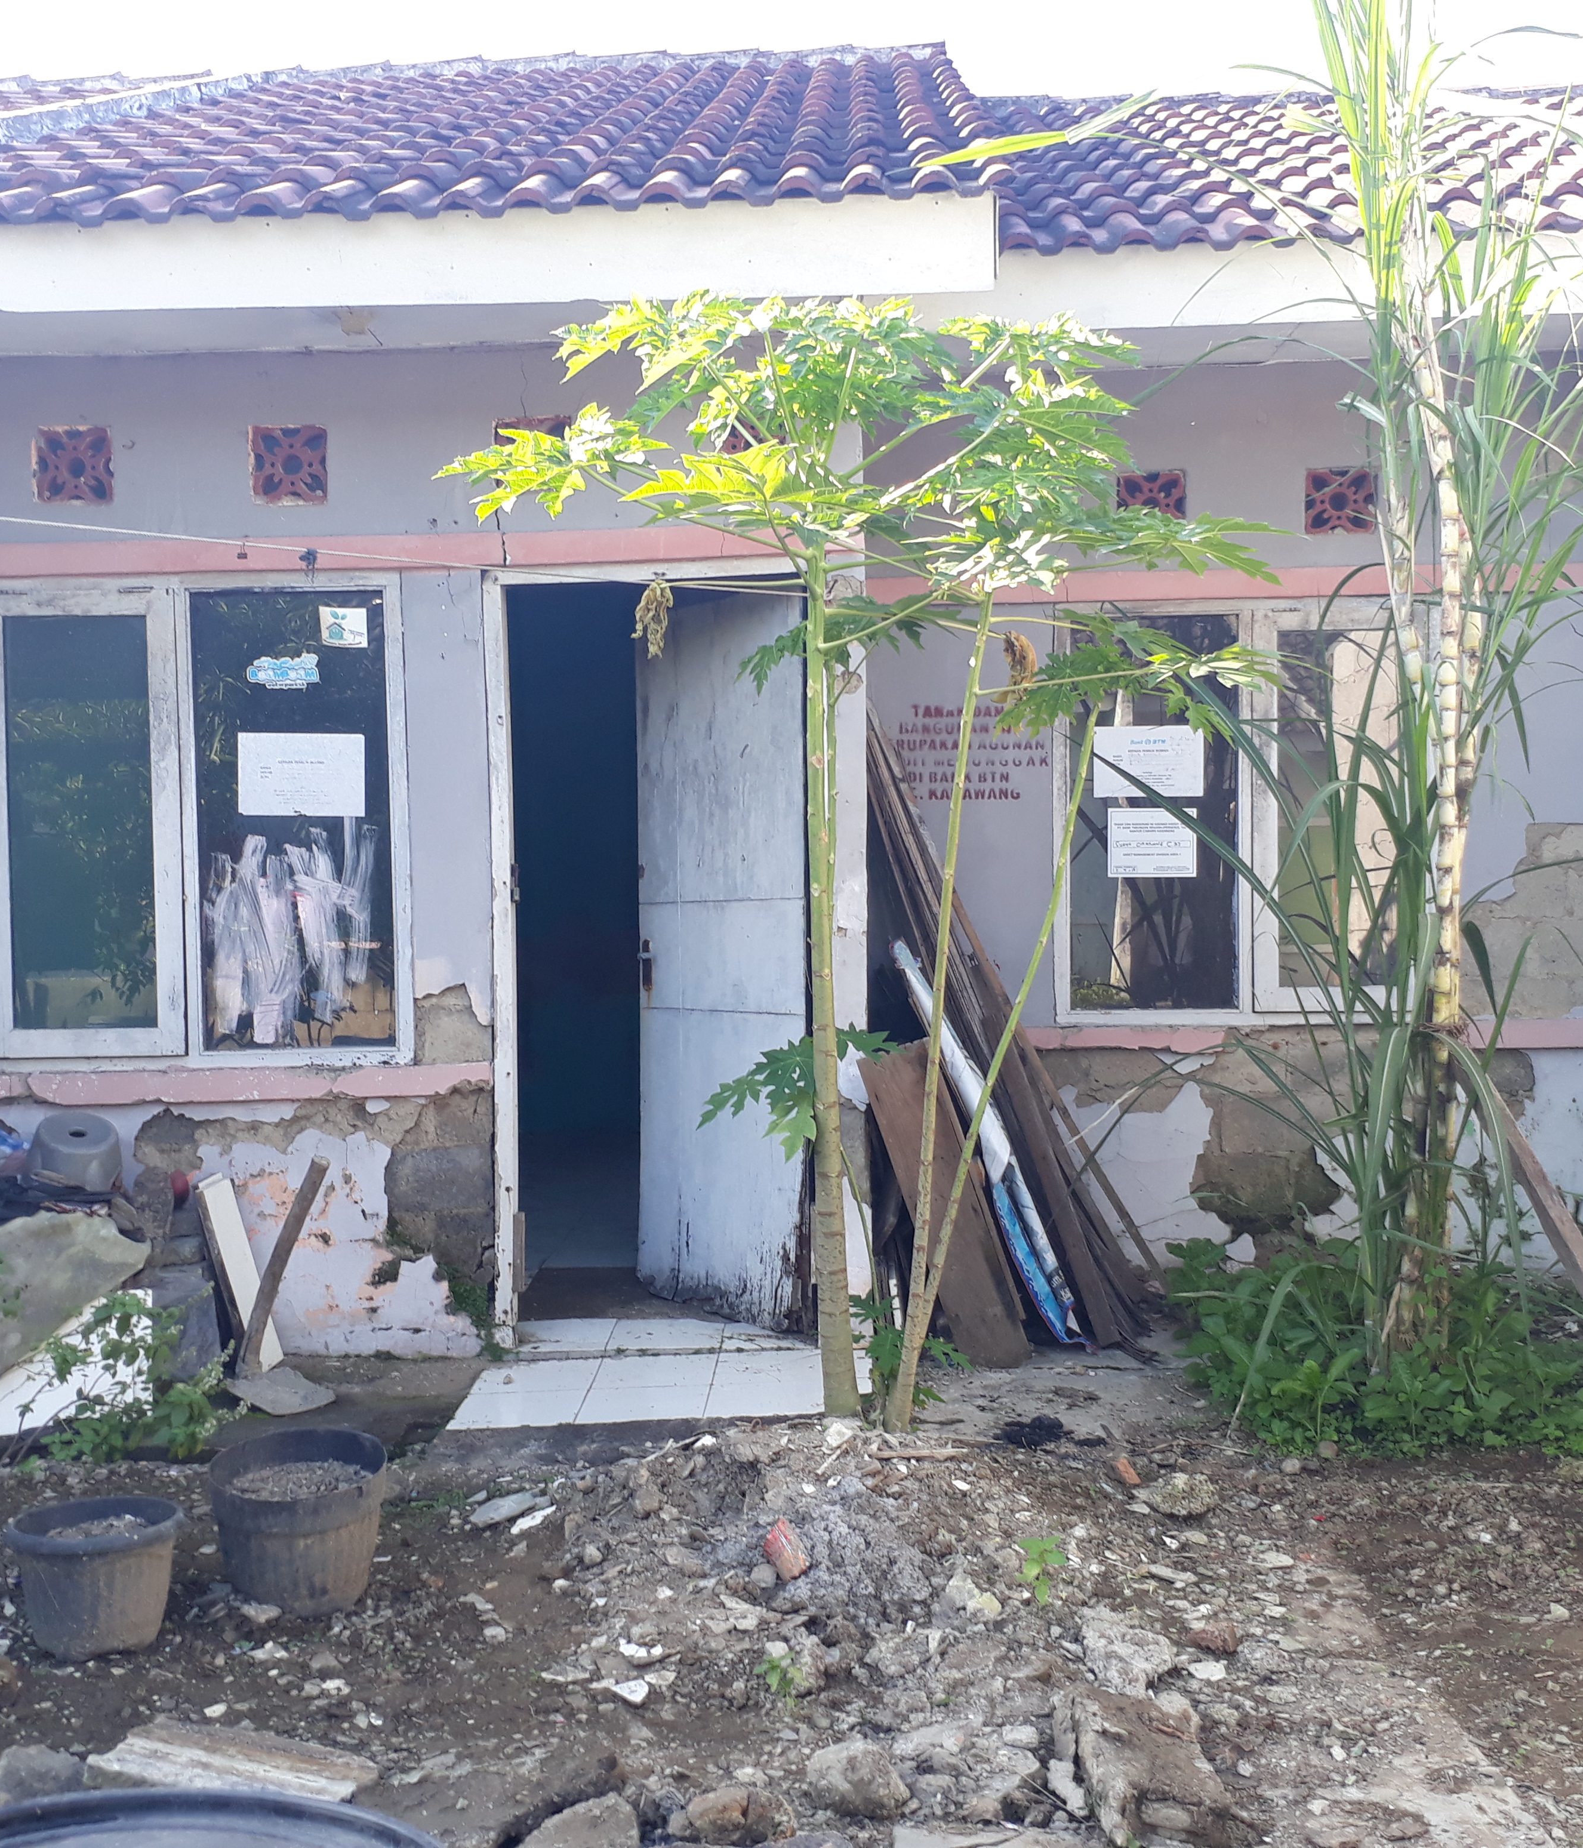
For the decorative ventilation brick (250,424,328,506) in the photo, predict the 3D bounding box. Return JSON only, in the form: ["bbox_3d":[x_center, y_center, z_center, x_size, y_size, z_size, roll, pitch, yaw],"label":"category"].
[{"bbox_3d":[-1.317,-1.205,5.082,0.200,0.200,0.090,-1,2,0],"label":"decorative ventilation brick"}]

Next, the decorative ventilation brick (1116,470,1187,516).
[{"bbox_3d":[1.083,-1.258,5.812,0.200,0.200,0.090,-1,2,0],"label":"decorative ventilation brick"}]

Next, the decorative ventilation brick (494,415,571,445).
[{"bbox_3d":[-0.678,-1.228,5.082,0.200,0.200,0.090,-1,2,0],"label":"decorative ventilation brick"}]

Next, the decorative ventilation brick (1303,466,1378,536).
[{"bbox_3d":[1.681,-1.293,5.916,0.214,0.202,0.100,-1,1,0],"label":"decorative ventilation brick"}]

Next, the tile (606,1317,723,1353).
[{"bbox_3d":[-0.334,1.111,5.167,0.300,0.010,0.300,-1,2,0],"label":"tile"}]

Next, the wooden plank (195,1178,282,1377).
[{"bbox_3d":[-1.437,0.923,5.037,0.090,0.500,0.030,-15,-7,-36],"label":"wooden plank"}]

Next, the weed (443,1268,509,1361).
[{"bbox_3d":[-0.827,1.024,5.035,0.171,0.252,0.100,-1,1,0],"label":"weed"}]

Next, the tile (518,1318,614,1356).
[{"bbox_3d":[-0.616,1.117,5.168,0.275,0.010,0.300,-1,2,0],"label":"tile"}]

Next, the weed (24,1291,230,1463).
[{"bbox_3d":[-1.468,1.007,4.249,0.424,0.384,0.340,-1,1,0],"label":"weed"}]

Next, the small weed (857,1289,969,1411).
[{"bbox_3d":[0.284,1.014,4.540,0.250,0.270,0.220,-1,2,0],"label":"small weed"}]

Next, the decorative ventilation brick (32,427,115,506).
[{"bbox_3d":[-1.877,-1.205,5.082,0.200,0.200,0.090,-1,2,0],"label":"decorative ventilation brick"}]

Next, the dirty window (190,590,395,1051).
[{"bbox_3d":[-1.307,-0.272,5.076,0.504,1.199,0.050,-1,1,0],"label":"dirty window"}]

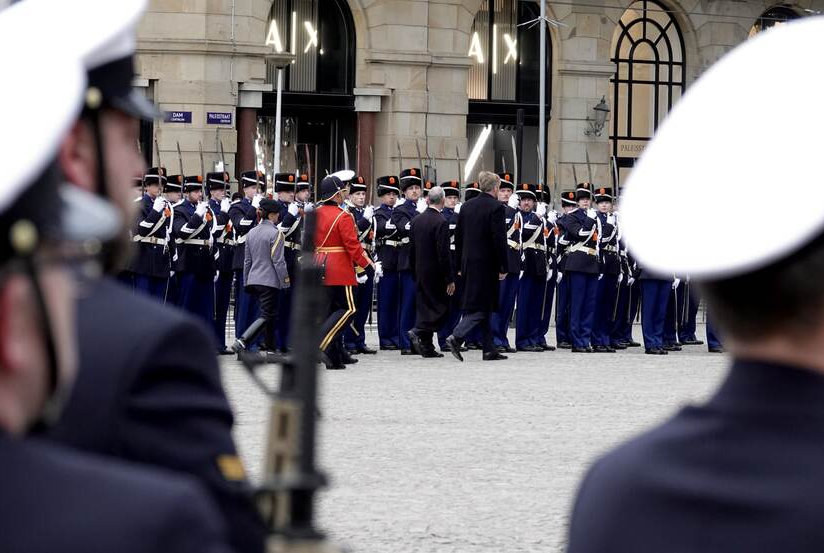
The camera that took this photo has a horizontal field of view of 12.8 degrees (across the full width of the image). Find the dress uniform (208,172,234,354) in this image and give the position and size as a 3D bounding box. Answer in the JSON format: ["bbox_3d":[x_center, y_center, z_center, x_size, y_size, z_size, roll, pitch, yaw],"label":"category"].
[{"bbox_3d":[-2.031,-0.142,38.465,0.500,1.900,0.400,-1,1,-33],"label":"dress uniform"}]

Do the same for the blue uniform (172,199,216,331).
[{"bbox_3d":[-2.289,0.000,38.392,0.500,1.620,0.400,-1,2,-36],"label":"blue uniform"}]

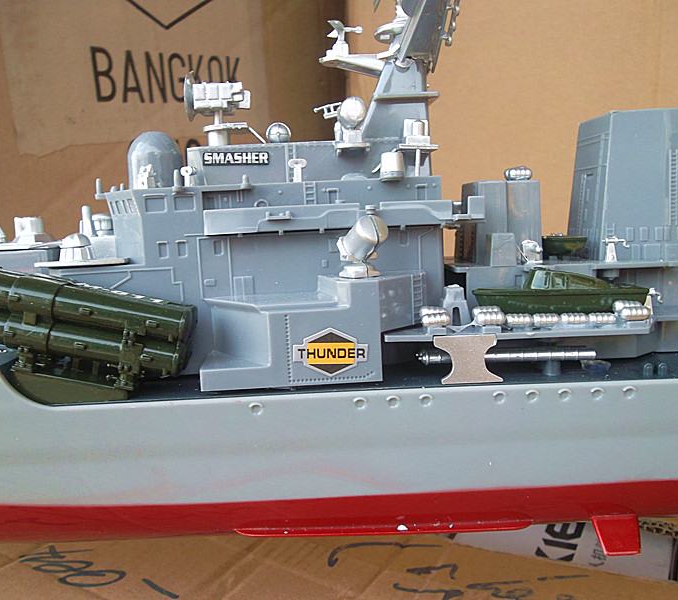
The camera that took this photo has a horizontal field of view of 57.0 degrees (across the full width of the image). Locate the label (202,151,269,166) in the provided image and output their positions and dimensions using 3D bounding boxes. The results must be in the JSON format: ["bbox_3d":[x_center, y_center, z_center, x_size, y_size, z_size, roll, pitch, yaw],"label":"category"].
[{"bbox_3d":[-0.043,-0.059,0.259,0.027,0.005,0.001,-1,7,0],"label":"label"}]

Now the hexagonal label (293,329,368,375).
[{"bbox_3d":[-0.003,0.019,0.230,0.028,0.018,0.001,-1,7,0],"label":"hexagonal label"}]

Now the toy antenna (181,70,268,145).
[{"bbox_3d":[-0.049,-0.082,0.268,0.035,0.032,0.021,-3,7,0],"label":"toy antenna"}]

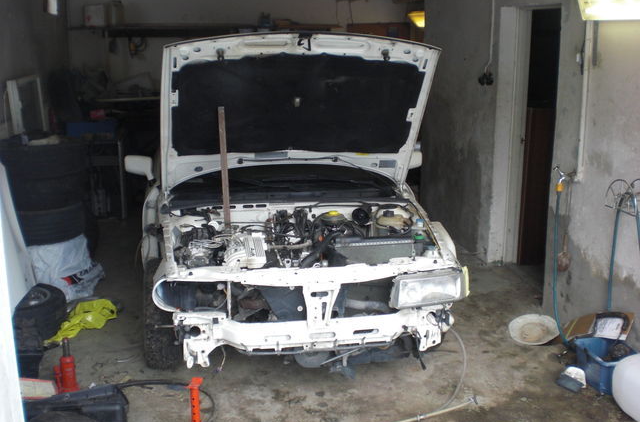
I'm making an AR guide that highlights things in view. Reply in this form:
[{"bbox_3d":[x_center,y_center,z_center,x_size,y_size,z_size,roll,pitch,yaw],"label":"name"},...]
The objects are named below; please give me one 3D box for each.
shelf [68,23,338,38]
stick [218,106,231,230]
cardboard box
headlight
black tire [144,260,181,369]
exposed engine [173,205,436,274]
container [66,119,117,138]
[{"bbox_3d":[-1.261,-2.030,7.901,3.000,0.100,0.300,-3,13,-10],"label":"shelf"},{"bbox_3d":[-0.488,-0.213,3.607,0.040,0.670,0.025,-3,24,-9],"label":"stick"},{"bbox_3d":[-2.438,-2.123,7.630,0.240,0.250,0.230,-3,13,-10],"label":"cardboard box"},{"bbox_3d":[0.498,0.348,3.341,0.380,0.160,0.170,-4,14,-14],"label":"headlight"},{"bbox_3d":[-0.851,0.561,3.808,0.190,0.600,0.600,-3,13,-9],"label":"black tire"},{"bbox_3d":[-0.105,0.220,3.710,1.250,0.420,0.850,-3,13,-9],"label":"exposed engine"},{"bbox_3d":[-2.356,-0.859,7.278,0.500,0.170,0.280,-3,13,-10],"label":"container"}]

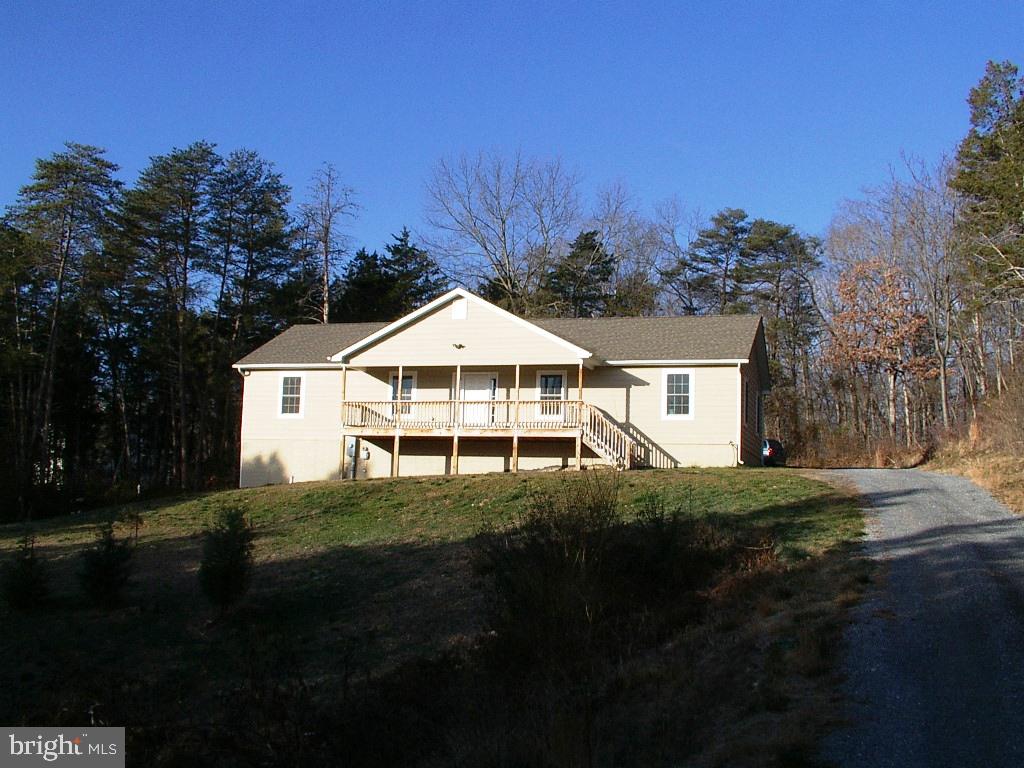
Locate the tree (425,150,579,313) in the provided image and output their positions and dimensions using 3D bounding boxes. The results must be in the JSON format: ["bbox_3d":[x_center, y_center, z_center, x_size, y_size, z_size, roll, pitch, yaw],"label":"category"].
[{"bbox_3d":[-0.773,-3.750,57.086,7.800,16.700,7.300,2,-6,0],"label":"tree"}]

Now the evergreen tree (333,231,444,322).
[{"bbox_3d":[-6.002,-1.523,53.345,5.600,11.970,5.200,2,-6,0],"label":"evergreen tree"}]

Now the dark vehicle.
[{"bbox_3d":[11.686,3.507,52.291,1.780,1.480,4.500,0,-7,17],"label":"dark vehicle"}]

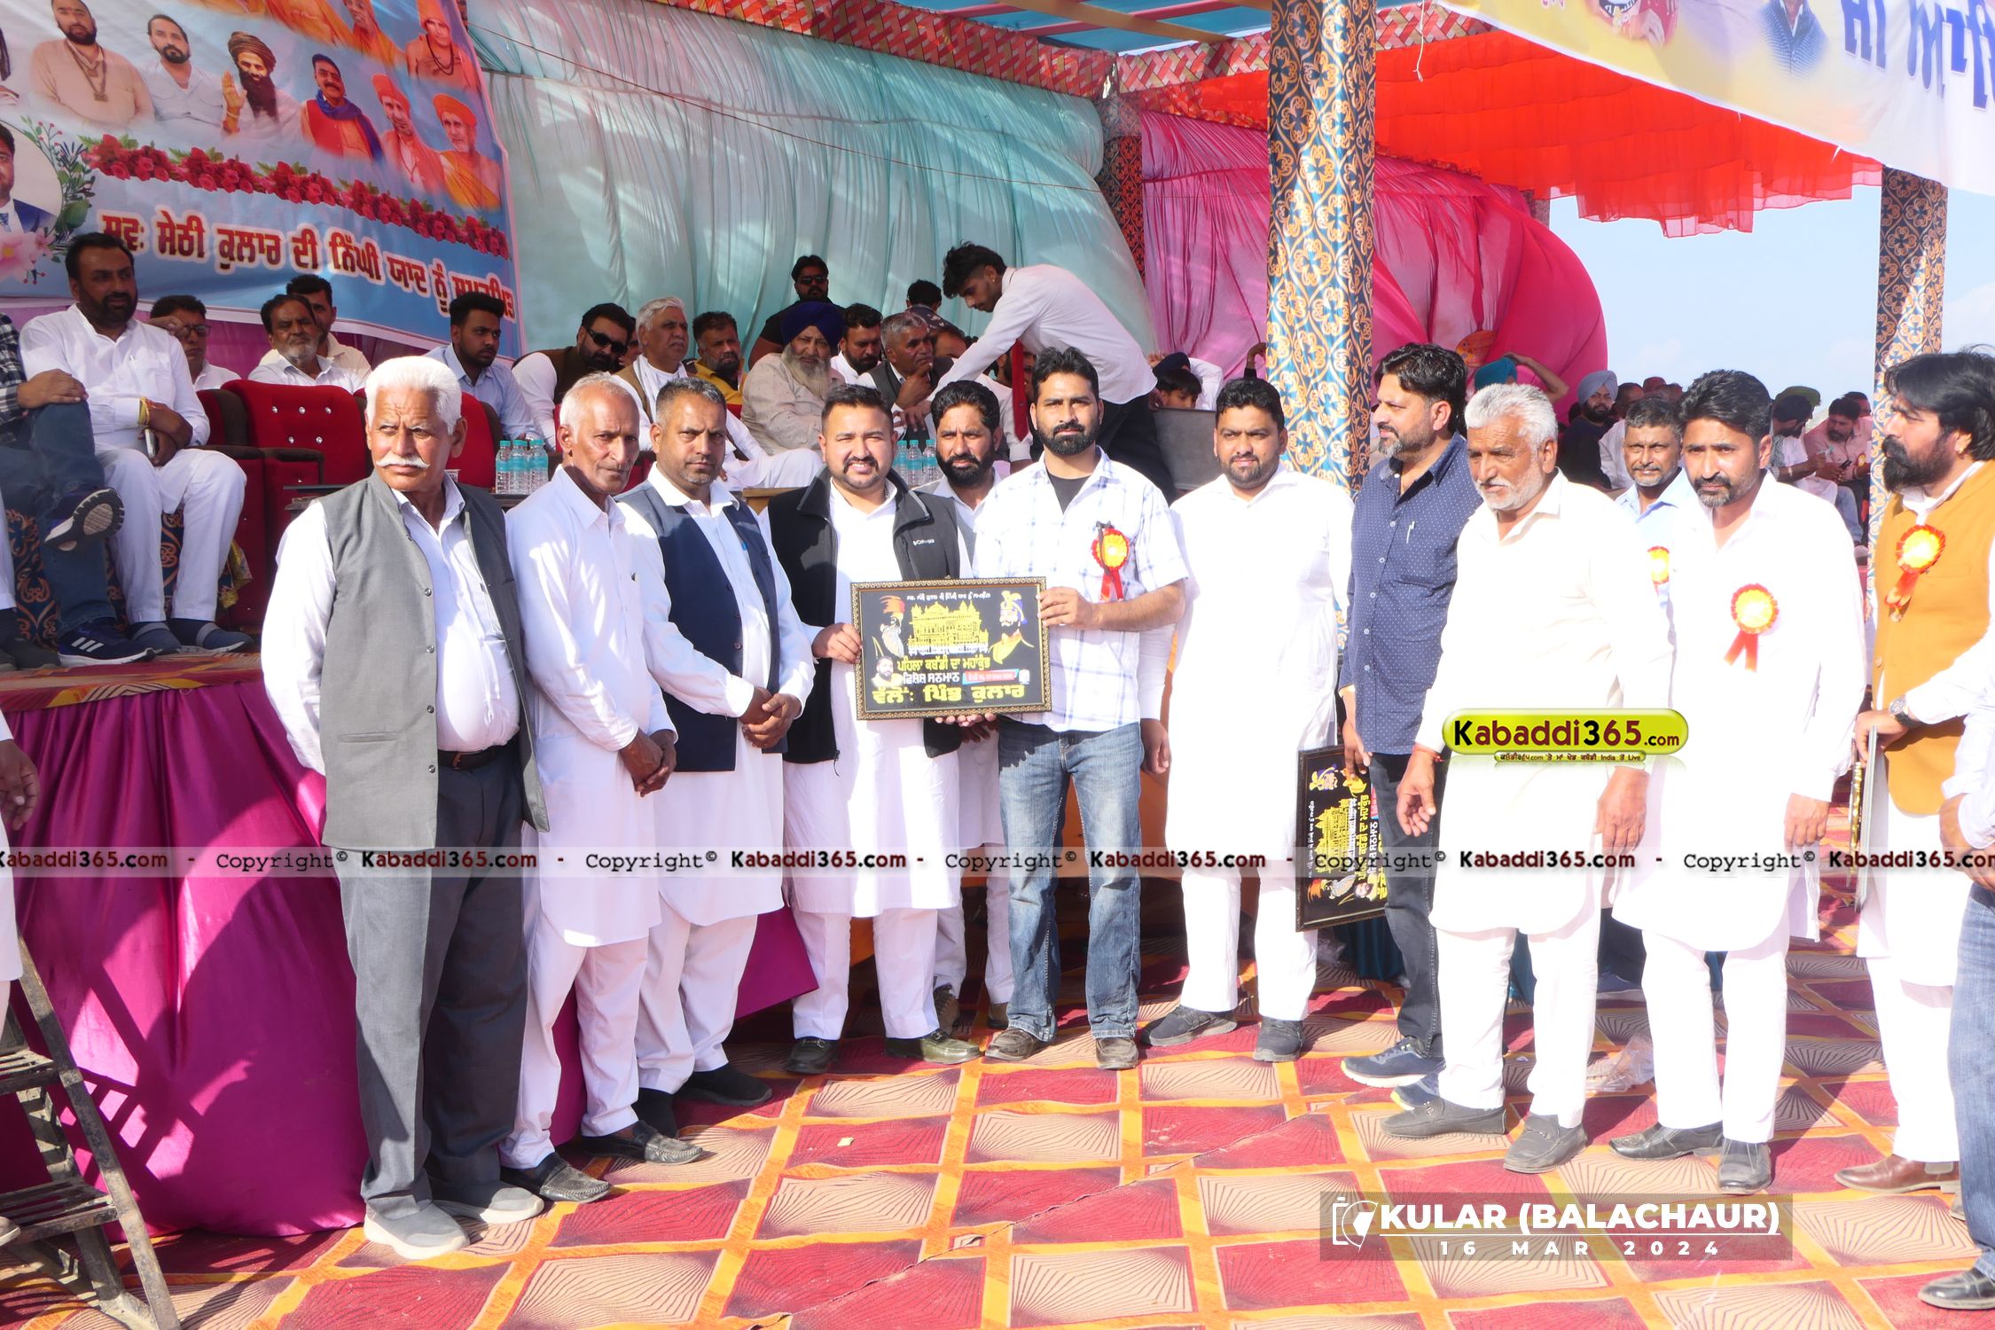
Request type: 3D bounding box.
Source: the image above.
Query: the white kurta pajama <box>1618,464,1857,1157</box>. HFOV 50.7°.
[{"bbox_3d":[1.600,0.295,4.578,0.550,1.430,0.370,4,6,33],"label":"white kurta pajama"}]

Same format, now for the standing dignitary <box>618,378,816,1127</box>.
[{"bbox_3d":[-0.670,0.190,5.000,0.560,1.740,0.420,-4,7,-35],"label":"standing dignitary"}]

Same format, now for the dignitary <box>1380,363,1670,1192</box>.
[{"bbox_3d":[1.180,0.228,4.712,0.600,1.720,0.430,5,7,43],"label":"dignitary"}]

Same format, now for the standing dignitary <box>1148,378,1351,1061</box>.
[{"bbox_3d":[0.653,0.136,5.466,0.540,1.730,0.380,2,7,22],"label":"standing dignitary"}]

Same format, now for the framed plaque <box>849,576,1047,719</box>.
[{"bbox_3d":[-0.111,-0.037,5.050,0.475,0.325,0.025,-2,-3,-6],"label":"framed plaque"}]

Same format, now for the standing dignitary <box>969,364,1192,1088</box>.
[{"bbox_3d":[0.210,0.111,5.403,0.550,1.800,0.420,1,6,12],"label":"standing dignitary"}]

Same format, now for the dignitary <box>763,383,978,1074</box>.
[{"bbox_3d":[-0.320,0.153,5.398,0.570,1.740,0.440,-1,5,-7],"label":"dignitary"}]

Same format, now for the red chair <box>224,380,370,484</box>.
[{"bbox_3d":[-2.271,-0.529,7.050,0.600,0.830,0.620,-8,10,-44],"label":"red chair"}]

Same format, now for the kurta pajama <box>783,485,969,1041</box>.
[{"bbox_3d":[-0.316,0.239,5.372,0.500,1.440,0.380,-1,6,-9],"label":"kurta pajama"}]

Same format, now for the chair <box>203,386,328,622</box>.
[{"bbox_3d":[-2.486,-0.460,6.700,0.620,0.830,0.600,7,11,45],"label":"chair"}]

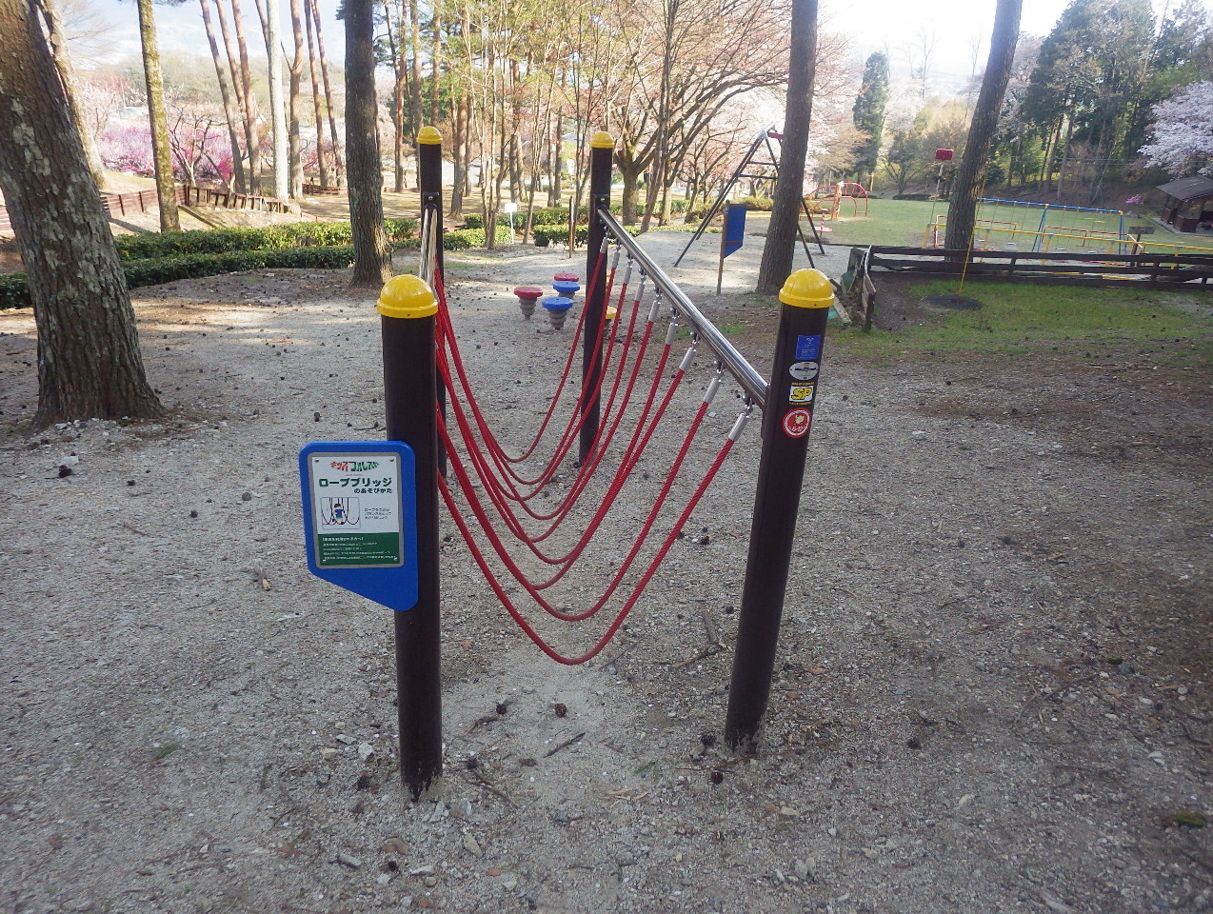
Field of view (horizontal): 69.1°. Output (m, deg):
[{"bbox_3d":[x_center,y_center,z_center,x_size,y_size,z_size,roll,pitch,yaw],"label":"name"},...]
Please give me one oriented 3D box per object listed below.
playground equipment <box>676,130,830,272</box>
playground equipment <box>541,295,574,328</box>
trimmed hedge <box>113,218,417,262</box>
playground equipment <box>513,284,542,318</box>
[{"bbox_3d":[2.899,-5.088,16.993,2.650,2.470,1.950,7,26,8],"label":"playground equipment"},{"bbox_3d":[-0.514,-1.500,9.325,0.330,0.310,0.330,3,25,0],"label":"playground equipment"},{"bbox_3d":[-5.371,-3.625,14.820,0.750,0.450,5.770,17,25,27],"label":"trimmed hedge"},{"bbox_3d":[-0.899,-1.770,10.149,0.330,0.310,0.330,3,25,0],"label":"playground equipment"}]

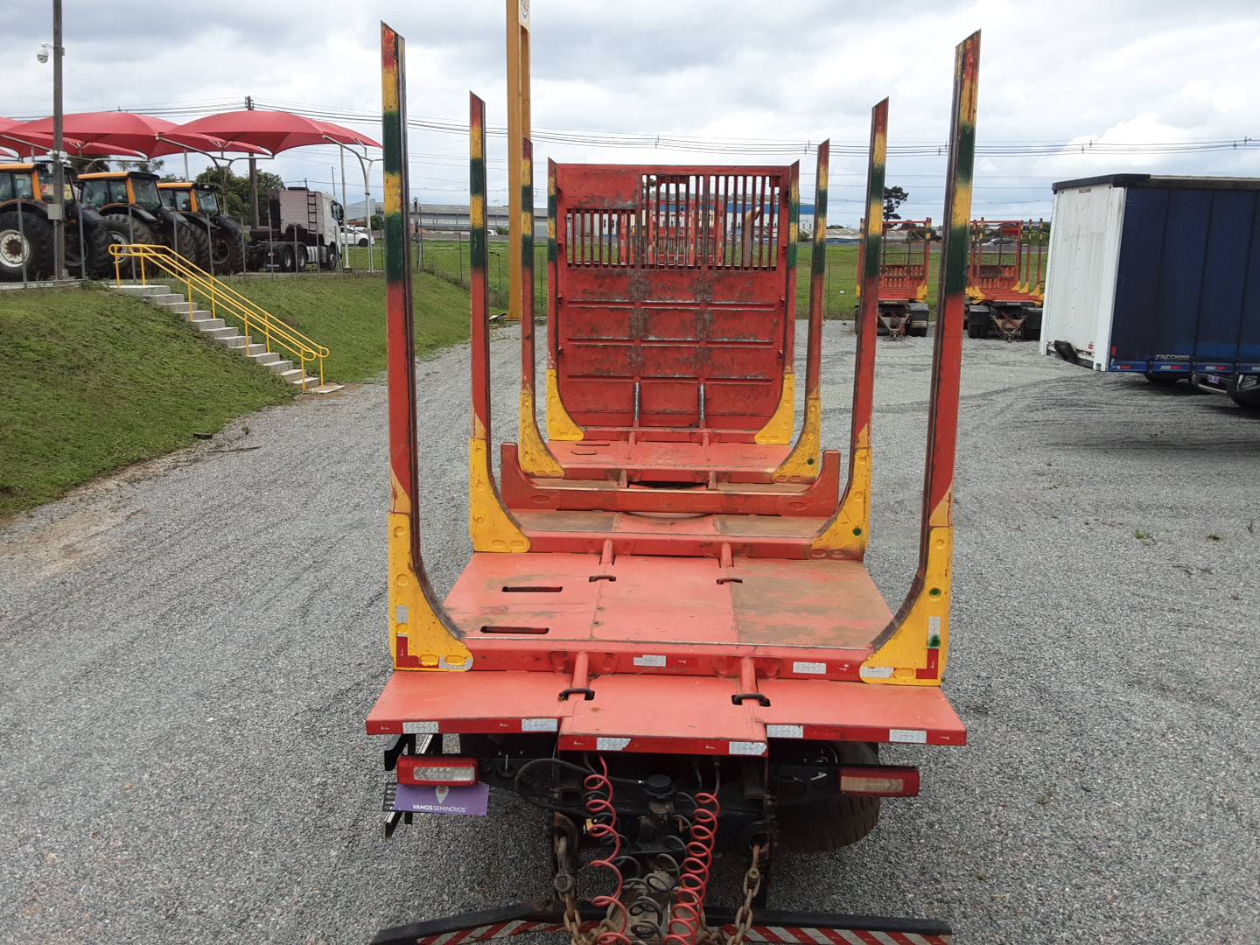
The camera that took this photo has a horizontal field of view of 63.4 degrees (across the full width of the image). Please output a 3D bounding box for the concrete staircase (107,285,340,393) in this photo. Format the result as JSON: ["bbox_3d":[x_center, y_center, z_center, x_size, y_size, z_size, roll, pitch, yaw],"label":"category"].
[{"bbox_3d":[-9.045,-3.027,23.056,4.811,2.293,1.111,3,13,8],"label":"concrete staircase"}]

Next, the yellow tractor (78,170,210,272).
[{"bbox_3d":[-14.671,-7.436,30.455,4.000,3.020,2.200,5,13,20],"label":"yellow tractor"}]

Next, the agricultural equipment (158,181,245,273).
[{"bbox_3d":[-14.463,-8.182,34.079,4.000,3.020,2.200,5,13,20],"label":"agricultural equipment"}]

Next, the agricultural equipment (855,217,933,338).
[{"bbox_3d":[10.021,-7.420,38.266,2.600,4.100,8.000,4,13,15],"label":"agricultural equipment"}]

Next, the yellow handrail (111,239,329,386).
[{"bbox_3d":[-9.133,-3.501,22.967,4.821,3.094,0.971,3,13,8],"label":"yellow handrail"}]

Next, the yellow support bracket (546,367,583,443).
[{"bbox_3d":[-0.690,-0.726,10.759,0.395,0.760,0.130,1,12,2],"label":"yellow support bracket"}]

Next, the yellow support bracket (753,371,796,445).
[{"bbox_3d":[1.506,-0.695,10.689,0.395,0.760,0.130,1,12,2],"label":"yellow support bracket"}]

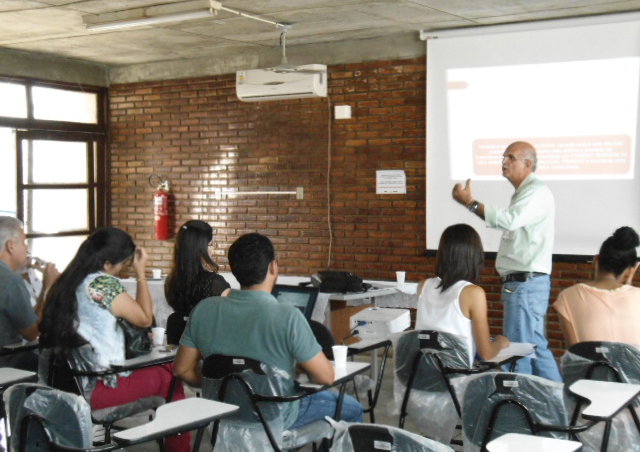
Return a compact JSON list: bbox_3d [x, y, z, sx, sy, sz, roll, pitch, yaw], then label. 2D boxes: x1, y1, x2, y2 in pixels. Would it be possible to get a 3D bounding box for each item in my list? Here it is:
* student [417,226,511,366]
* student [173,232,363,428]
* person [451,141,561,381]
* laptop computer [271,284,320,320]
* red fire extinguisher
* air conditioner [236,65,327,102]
[{"bbox_3d":[0.730,0.642,4.620,0.480,1.310,0.780,1,2,34],"label":"student"},{"bbox_3d":[-0.170,0.668,4.080,0.630,1.290,0.790,1,2,38],"label":"student"},{"bbox_3d":[1.000,0.412,5.280,0.620,1.735,0.550,0,2,12],"label":"person"},{"bbox_3d":[-0.231,0.456,5.375,0.345,0.225,0.320,1,2,37],"label":"laptop computer"},{"bbox_3d":[-1.615,-0.168,9.983,0.170,0.620,0.180,0,2,0],"label":"red fire extinguisher"},{"bbox_3d":[-0.359,-1.324,9.104,0.888,0.295,0.210,1,2,34],"label":"air conditioner"}]

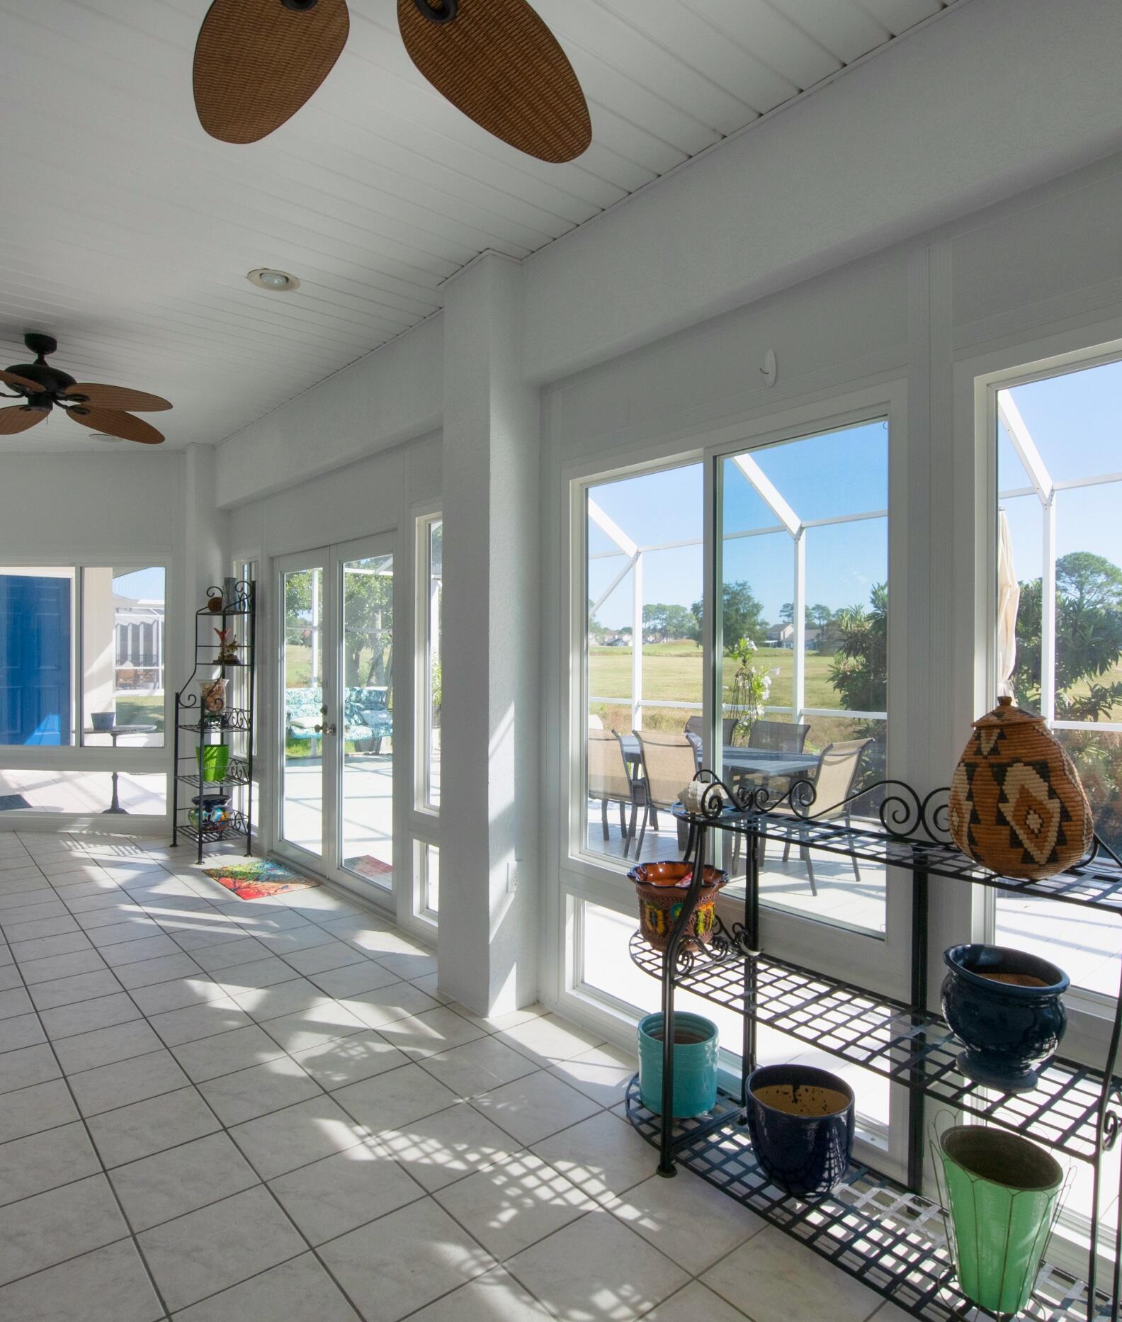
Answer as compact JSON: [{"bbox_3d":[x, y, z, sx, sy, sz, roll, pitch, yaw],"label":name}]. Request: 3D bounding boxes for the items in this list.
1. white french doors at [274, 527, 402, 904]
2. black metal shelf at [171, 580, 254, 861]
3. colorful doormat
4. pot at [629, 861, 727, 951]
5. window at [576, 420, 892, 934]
[{"bbox_3d":[-1.380,0.324,4.604,0.070,2.000,1.680,-1,1,-41],"label":"white french doors"},{"bbox_3d":[-2.452,0.391,5.420,0.350,1.880,0.620,-1,1,-41],"label":"black metal shelf"},{"bbox_3d":[-1.866,1.333,4.772,0.445,0.015,0.780,-1,1,-41],"label":"colorful doormat"},{"bbox_3d":[0.359,0.768,2.413,0.300,0.210,0.300,0,1,0],"label":"pot"},{"bbox_3d":[0.473,0.034,2.517,0.080,1.400,1.250,-1,1,-41],"label":"window"}]

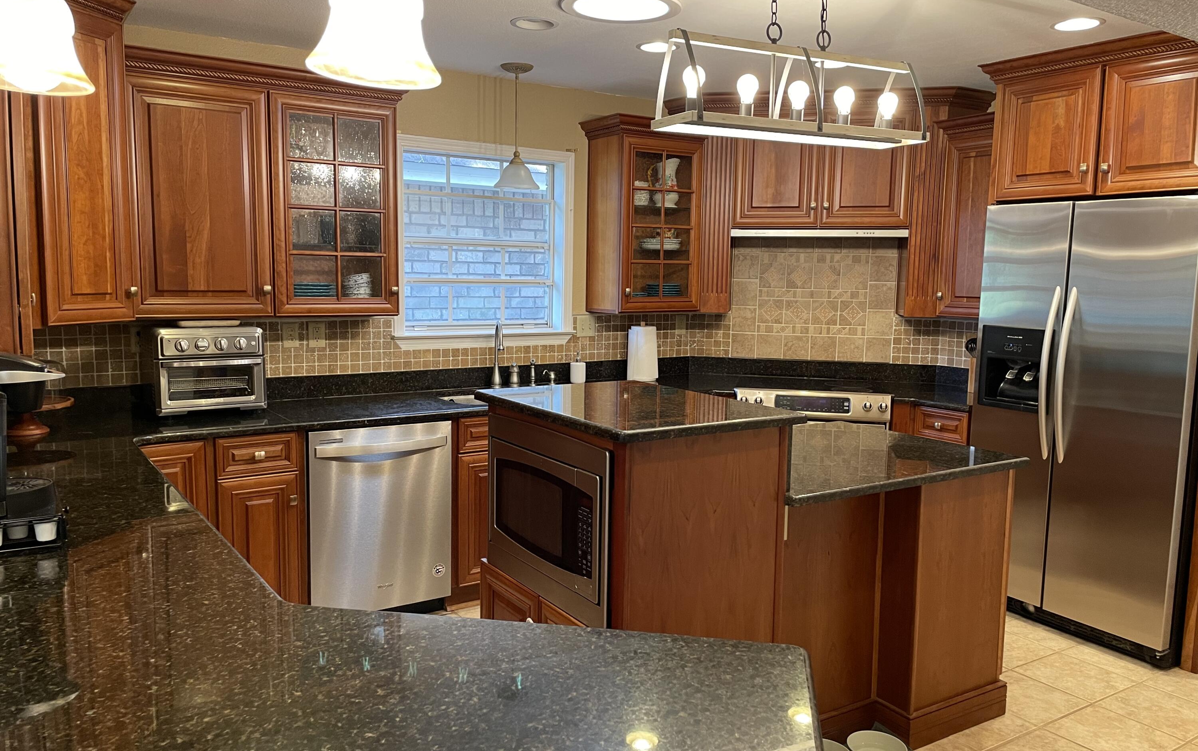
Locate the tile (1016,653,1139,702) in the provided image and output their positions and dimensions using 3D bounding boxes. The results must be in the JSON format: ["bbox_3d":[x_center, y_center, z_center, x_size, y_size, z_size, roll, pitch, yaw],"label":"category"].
[{"bbox_3d":[1.850,1.172,3.489,0.326,0.012,0.324,-3,8,-33],"label":"tile"}]

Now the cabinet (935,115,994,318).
[{"bbox_3d":[1.941,-0.763,4.405,0.370,0.965,0.460,-3,8,-32],"label":"cabinet"}]

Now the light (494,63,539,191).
[{"bbox_3d":[-0.382,-1.150,4.205,0.213,0.568,0.213,1,6,0],"label":"light"}]

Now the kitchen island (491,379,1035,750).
[{"bbox_3d":[0.510,0.611,3.118,1.585,1.095,1.070,-3,8,-32],"label":"kitchen island"}]

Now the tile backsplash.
[{"bbox_3d":[-0.095,-0.335,4.154,4.332,0.704,1.286,-3,8,-33],"label":"tile backsplash"}]

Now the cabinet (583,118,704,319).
[{"bbox_3d":[0.247,-0.837,4.854,0.613,0.994,0.377,-3,8,-33],"label":"cabinet"}]

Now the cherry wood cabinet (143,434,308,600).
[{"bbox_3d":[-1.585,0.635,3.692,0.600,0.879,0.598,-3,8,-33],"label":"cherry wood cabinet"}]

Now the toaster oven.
[{"bbox_3d":[-1.593,-0.027,3.667,0.395,0.355,0.380,-3,8,-32],"label":"toaster oven"}]

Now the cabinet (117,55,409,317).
[{"bbox_3d":[-1.391,-0.743,3.777,1.121,0.990,0.377,-3,8,-33],"label":"cabinet"}]

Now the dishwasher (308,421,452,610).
[{"bbox_3d":[-1.048,0.609,4.000,0.609,0.859,0.613,-3,8,-33],"label":"dishwasher"}]

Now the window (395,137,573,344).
[{"bbox_3d":[-0.568,-0.646,4.530,1.000,1.000,0.130,-3,8,-32],"label":"window"}]

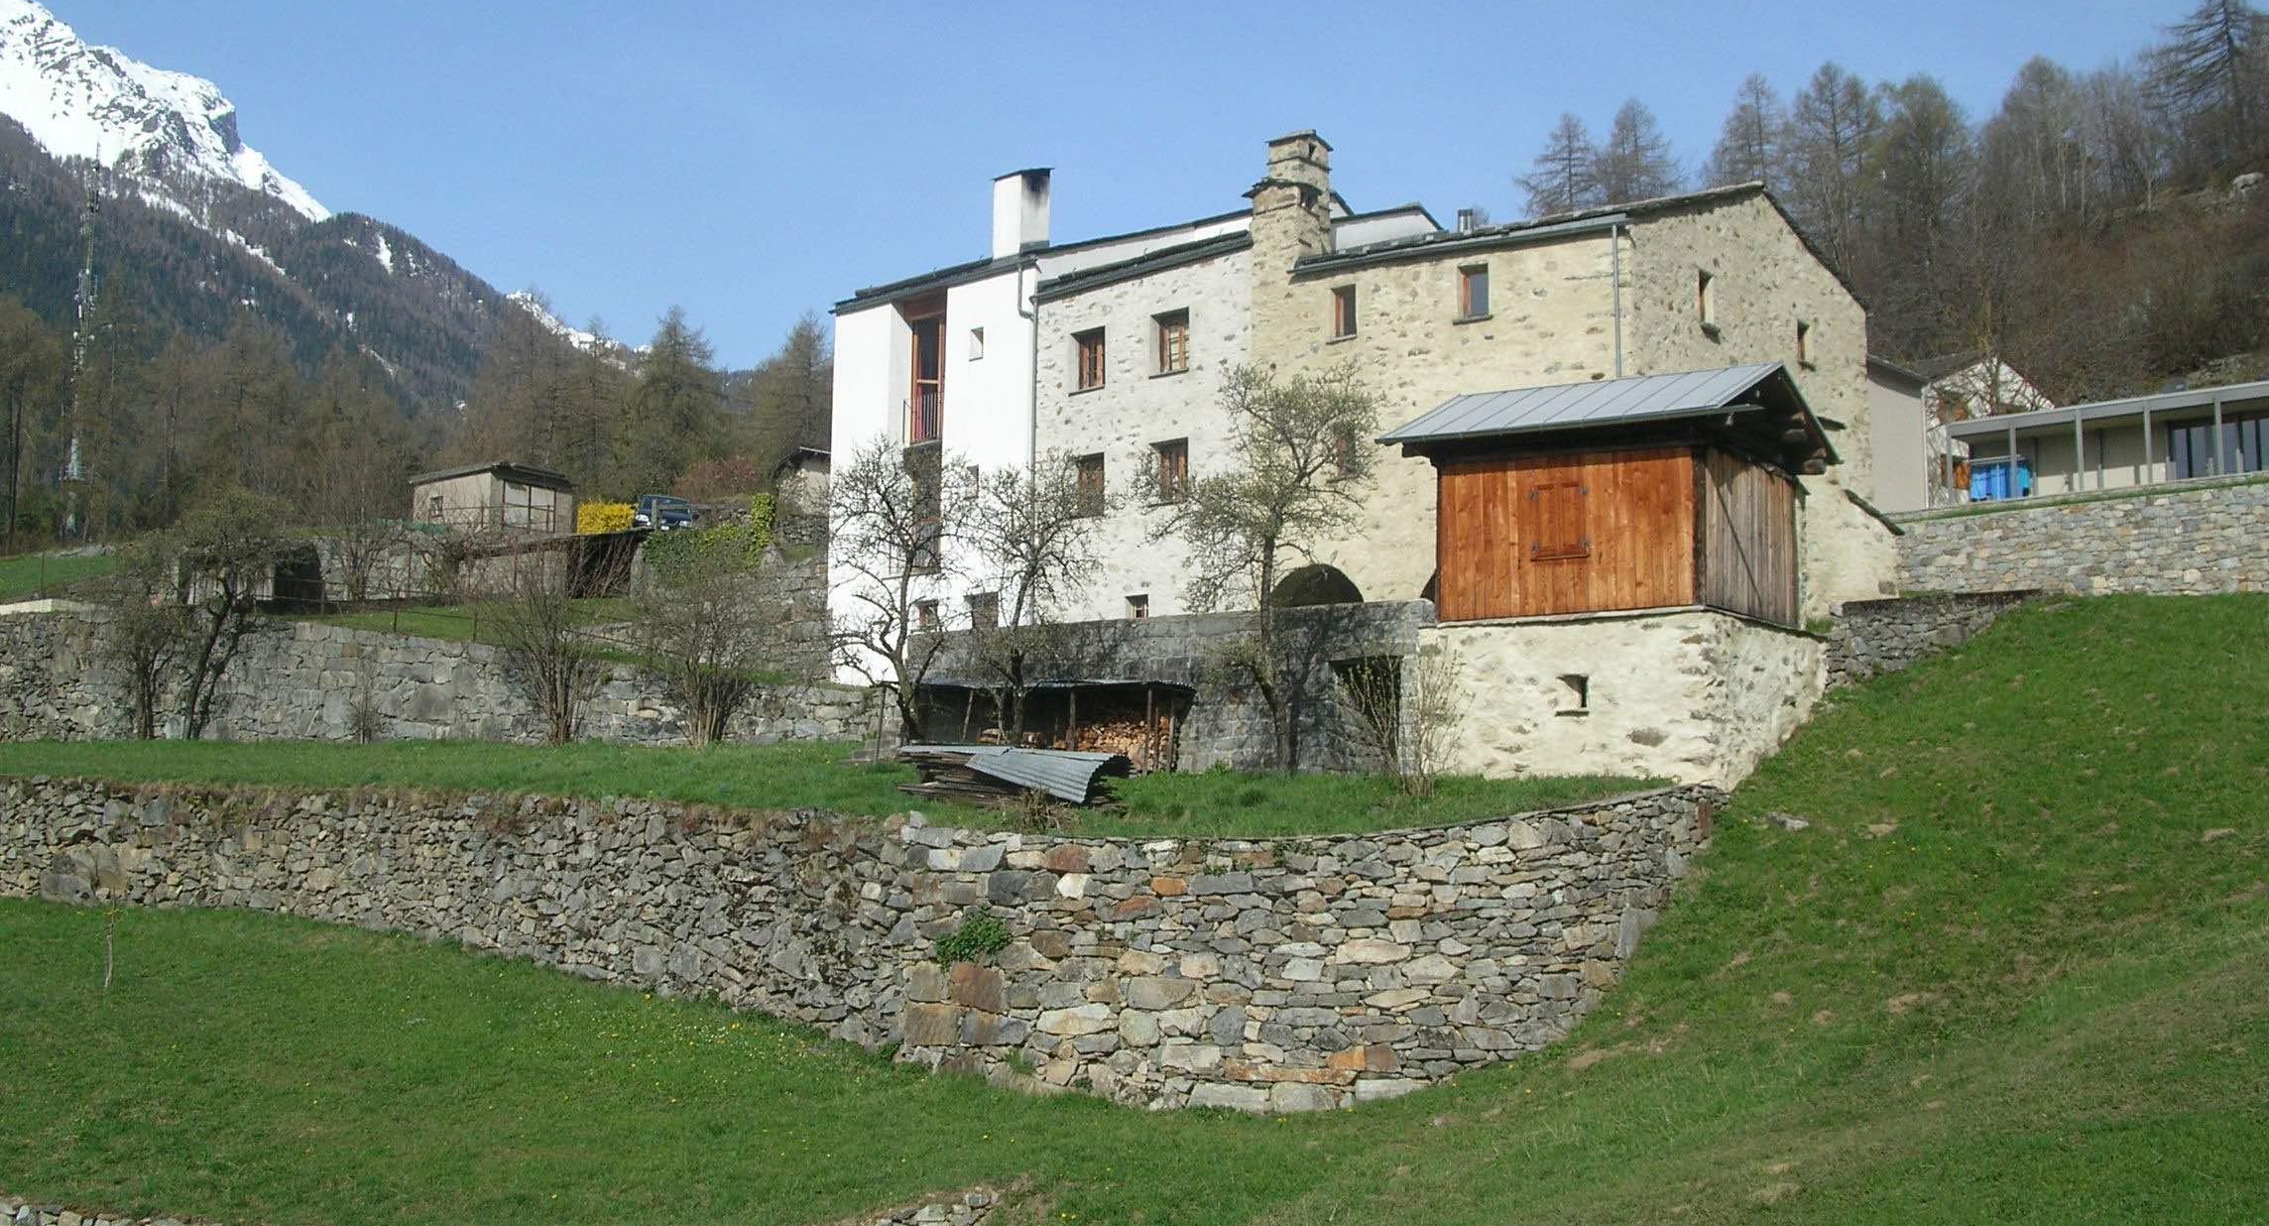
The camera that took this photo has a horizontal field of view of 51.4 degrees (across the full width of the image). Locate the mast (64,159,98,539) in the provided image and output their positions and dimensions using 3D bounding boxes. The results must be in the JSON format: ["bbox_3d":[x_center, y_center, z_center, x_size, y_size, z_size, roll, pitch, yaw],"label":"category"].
[{"bbox_3d":[-104.921,-26.446,235.104,2.600,39.700,2.600,4,-8,-24],"label":"mast"}]

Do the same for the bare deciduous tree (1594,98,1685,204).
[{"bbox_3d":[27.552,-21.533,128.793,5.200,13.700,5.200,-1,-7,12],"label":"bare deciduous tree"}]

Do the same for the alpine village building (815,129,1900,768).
[{"bbox_3d":[4.483,-2.130,49.345,20.800,13.000,15.200,-5,-9,36],"label":"alpine village building"}]

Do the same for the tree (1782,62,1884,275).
[{"bbox_3d":[36.633,-21.872,123.808,5.200,14.600,5.200,-2,-8,17],"label":"tree"}]

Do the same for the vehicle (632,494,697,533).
[{"bbox_3d":[-13.548,-2.627,67.861,1.750,1.550,4.200,3,-8,-18],"label":"vehicle"}]

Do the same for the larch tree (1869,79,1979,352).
[{"bbox_3d":[40.558,-20.486,121.620,5.600,15.100,5.600,-2,-8,19],"label":"larch tree"}]

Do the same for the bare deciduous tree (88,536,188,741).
[{"bbox_3d":[-20.607,0.465,48.808,2.100,4.300,2.100,4,-8,-23],"label":"bare deciduous tree"}]

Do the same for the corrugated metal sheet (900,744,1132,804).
[{"bbox_3d":[-1.943,2.575,38.279,3.400,0.800,1.300,-3,-8,23],"label":"corrugated metal sheet"}]

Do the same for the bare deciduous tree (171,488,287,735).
[{"bbox_3d":[-18.759,0.001,48.869,2.500,5.300,2.500,3,-8,-21],"label":"bare deciduous tree"}]

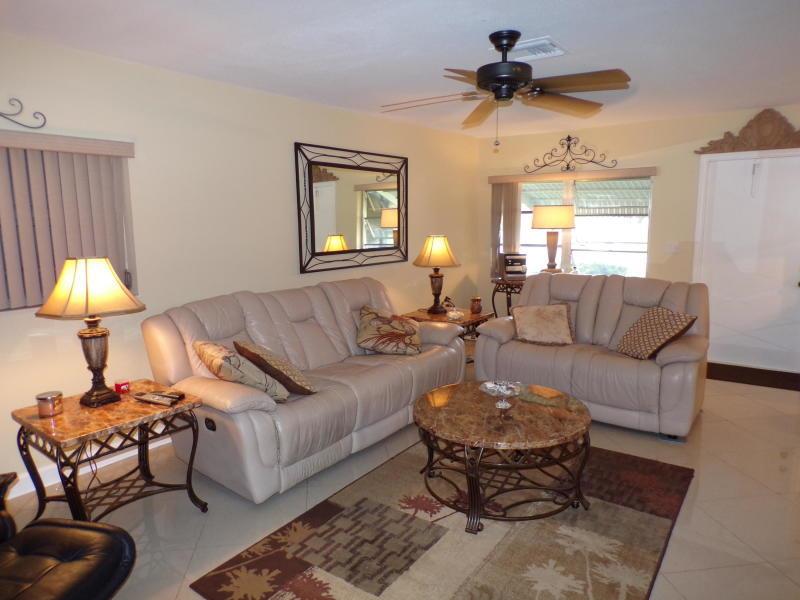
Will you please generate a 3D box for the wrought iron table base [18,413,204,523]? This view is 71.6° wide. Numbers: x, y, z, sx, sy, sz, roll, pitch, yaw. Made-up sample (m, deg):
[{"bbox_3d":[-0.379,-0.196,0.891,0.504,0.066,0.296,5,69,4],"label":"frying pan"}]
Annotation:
[{"bbox_3d":[-1.437,0.839,2.800,0.586,0.555,0.626,6,10,38],"label":"wrought iron table base"}]

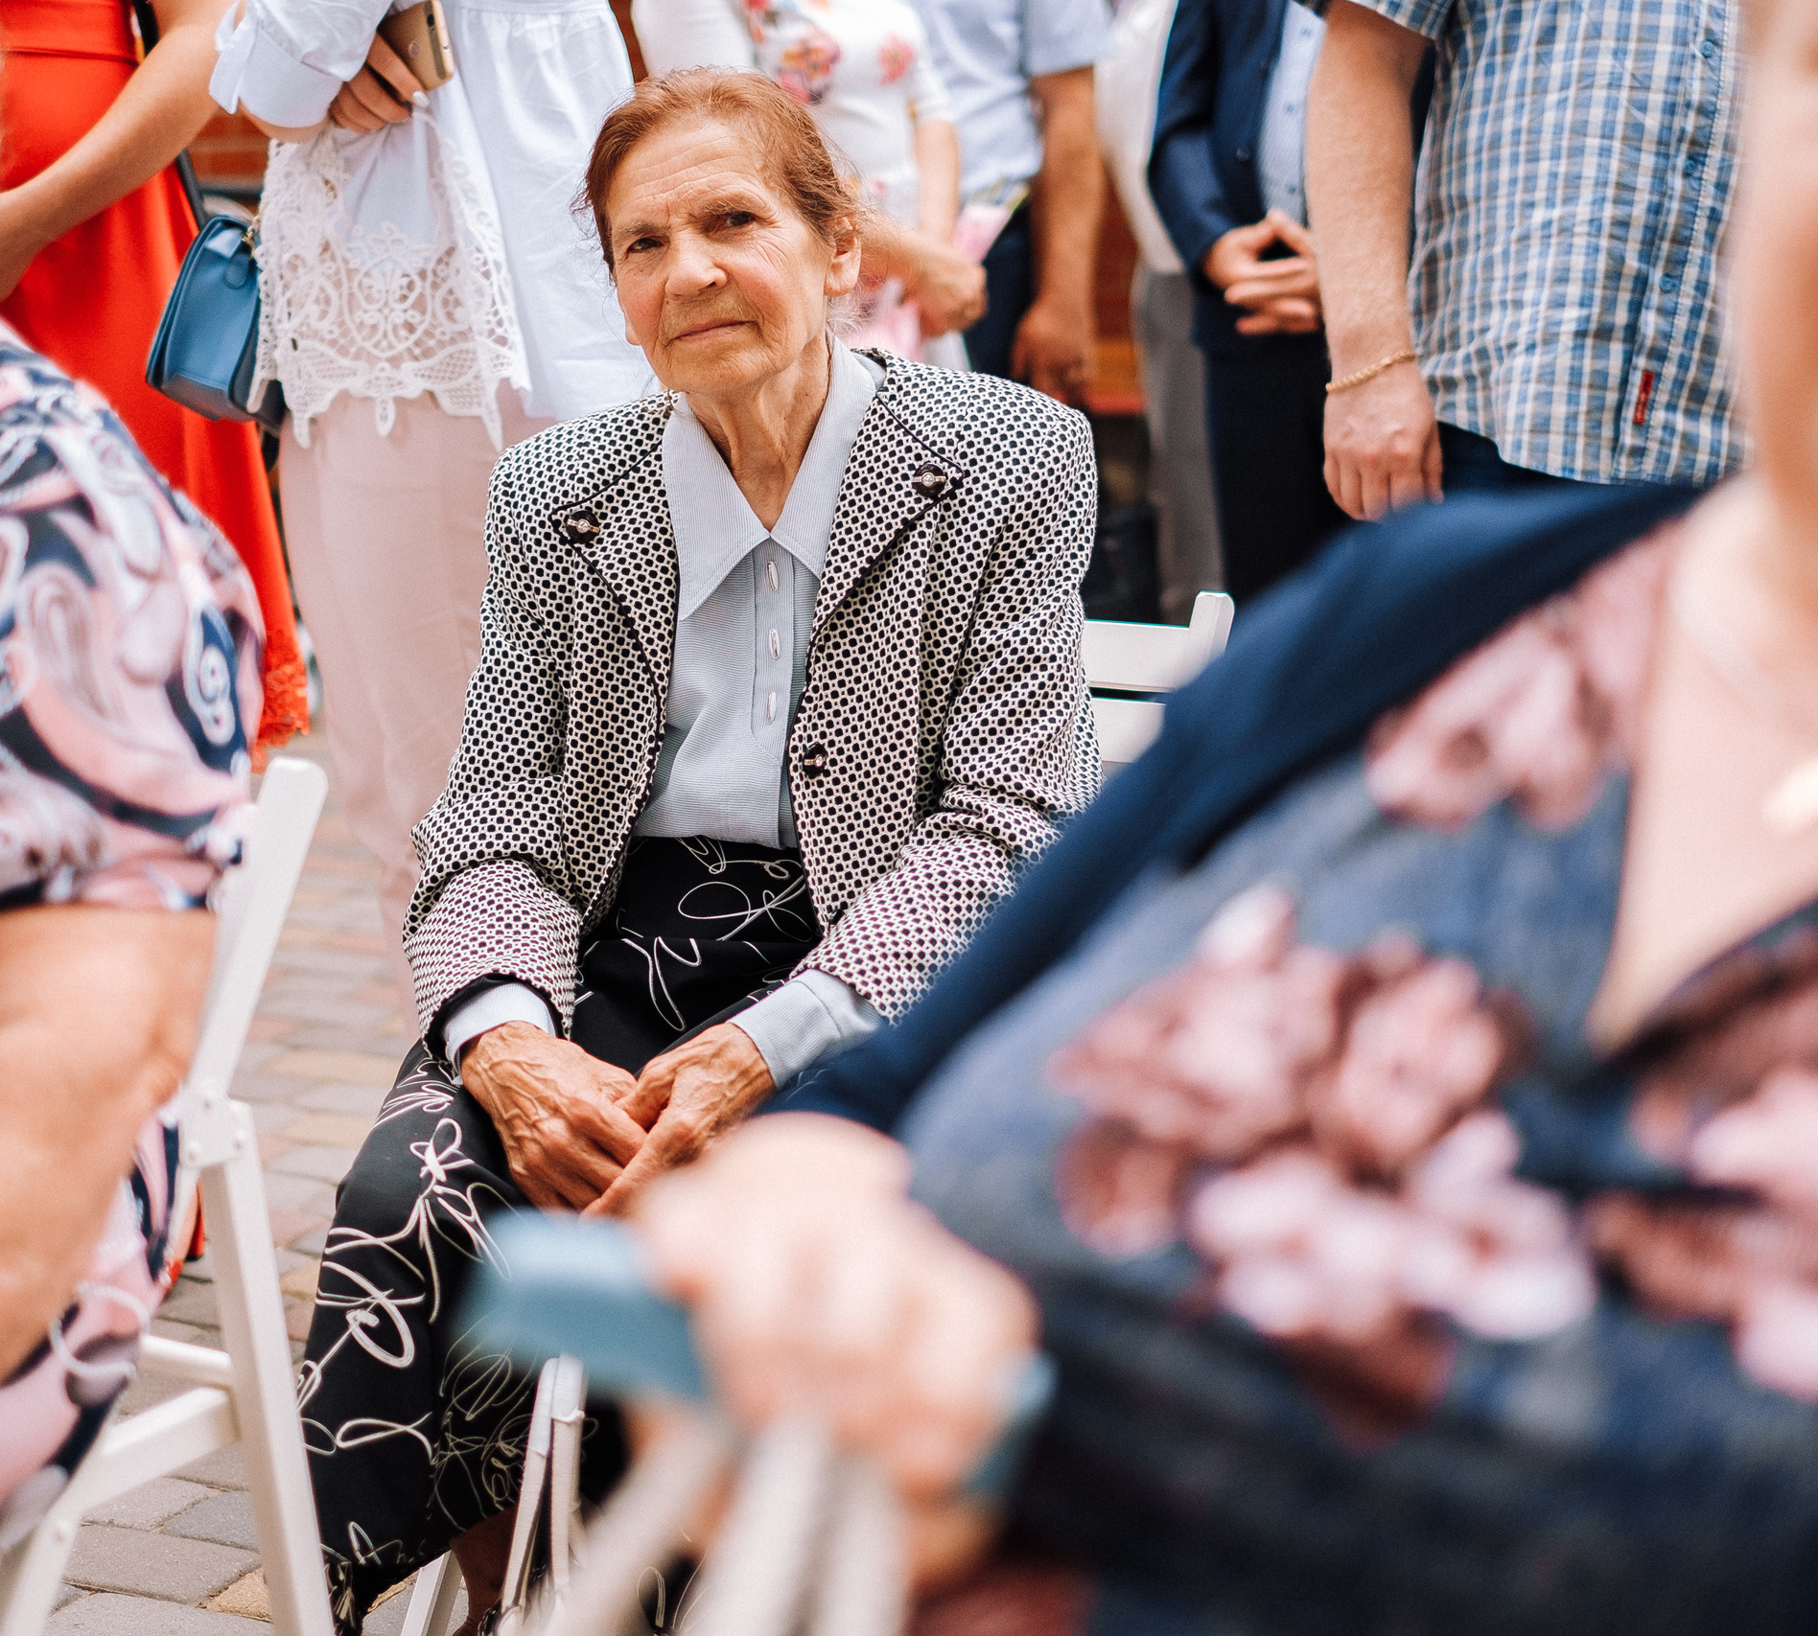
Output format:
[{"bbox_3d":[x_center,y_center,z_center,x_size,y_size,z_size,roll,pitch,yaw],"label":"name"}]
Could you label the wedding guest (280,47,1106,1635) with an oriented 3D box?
[{"bbox_3d":[-0.135,0.063,2.590,0.510,1.200,0.700,5,13,21],"label":"wedding guest"}]

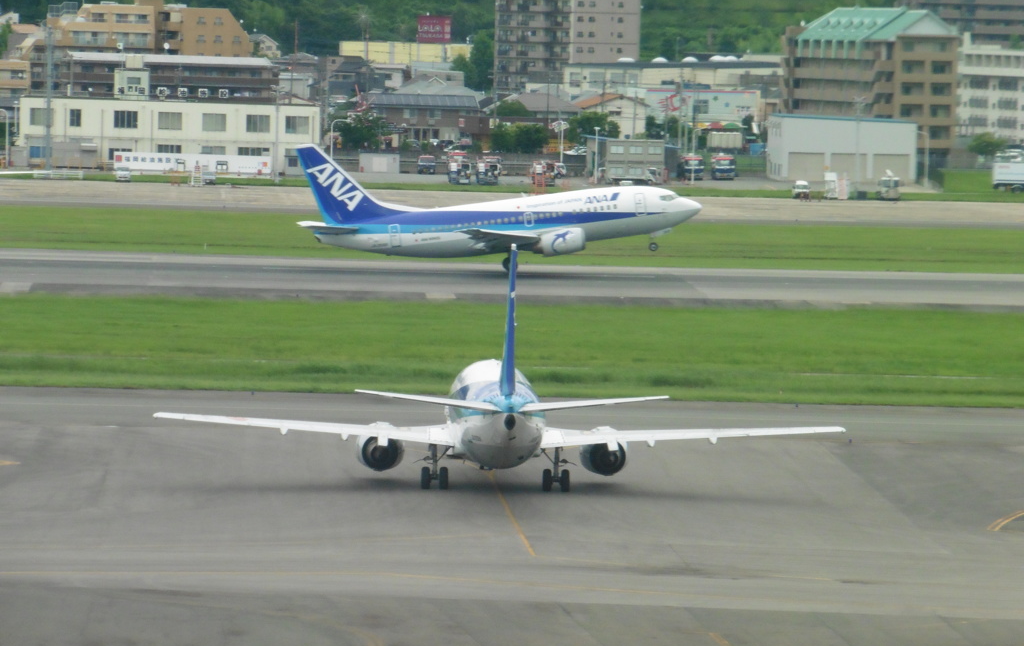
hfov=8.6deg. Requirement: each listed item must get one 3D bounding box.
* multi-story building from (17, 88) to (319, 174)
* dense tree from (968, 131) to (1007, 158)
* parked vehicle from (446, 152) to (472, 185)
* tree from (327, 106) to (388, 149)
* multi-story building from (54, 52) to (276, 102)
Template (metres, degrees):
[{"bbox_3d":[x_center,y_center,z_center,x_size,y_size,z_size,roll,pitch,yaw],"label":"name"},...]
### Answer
[{"bbox_3d":[-40.282,-22.247,806.284,35.000,9.000,13.000,1,3,0],"label":"multi-story building"},{"bbox_3d":[65.464,-23.973,939.889,5.100,4.600,4.800,1,3,0],"label":"dense tree"},{"bbox_3d":[-6.159,-18.024,799.804,2.600,3.500,7.500,1,3,-2],"label":"parked vehicle"},{"bbox_3d":[-19.801,-24.435,884.838,7.600,6.800,6.800,1,3,0],"label":"tree"},{"bbox_3d":[-50.159,-33.667,997.252,32.500,11.200,11.000,1,3,-3],"label":"multi-story building"}]

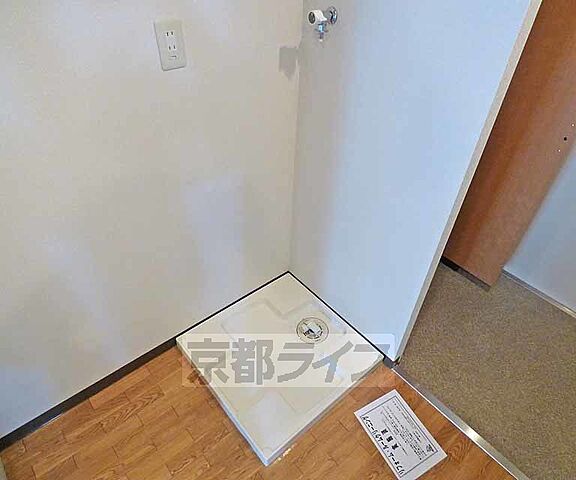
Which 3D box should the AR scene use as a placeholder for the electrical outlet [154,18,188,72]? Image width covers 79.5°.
[{"bbox_3d":[-0.329,-0.548,0.976,0.074,0.120,0.010,-27,46,-32],"label":"electrical outlet"}]

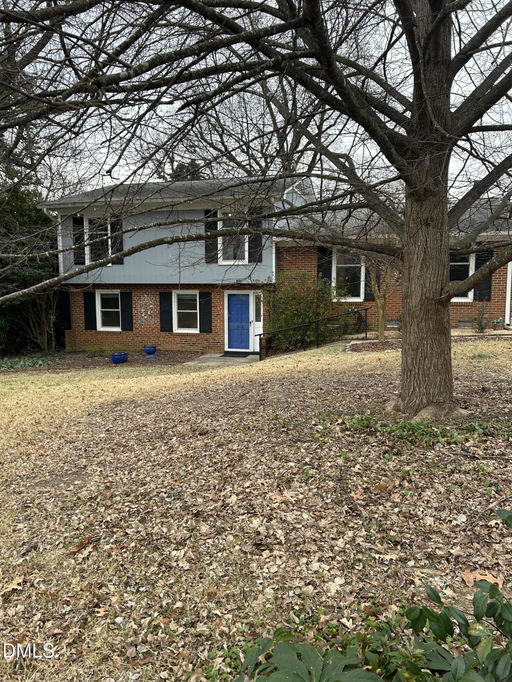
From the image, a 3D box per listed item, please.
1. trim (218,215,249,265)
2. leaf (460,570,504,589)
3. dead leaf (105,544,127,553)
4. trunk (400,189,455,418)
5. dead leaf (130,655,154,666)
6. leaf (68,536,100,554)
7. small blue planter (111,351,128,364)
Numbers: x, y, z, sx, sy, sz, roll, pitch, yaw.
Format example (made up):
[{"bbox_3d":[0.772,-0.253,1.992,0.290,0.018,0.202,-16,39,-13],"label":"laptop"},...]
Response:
[{"bbox_3d":[-0.737,-3.312,16.631,1.030,1.643,0.100,2,6,15],"label":"trim"},{"bbox_3d":[1.162,1.211,2.626,0.205,0.030,0.110,2,6,18],"label":"leaf"},{"bbox_3d":[-0.821,1.217,3.015,0.115,0.020,0.045,-3,7,-26],"label":"dead leaf"},{"bbox_3d":[2.053,-0.465,6.106,0.630,2.640,0.630,2,6,18],"label":"trunk"},{"bbox_3d":[-0.463,1.296,2.089,0.100,0.020,0.040,-3,7,-27],"label":"dead leaf"},{"bbox_3d":[-1.025,1.209,3.043,0.065,0.030,0.180,5,8,39],"label":"leaf"},{"bbox_3d":[-4.212,0.528,15.882,0.490,0.310,0.490,0,6,0],"label":"small blue planter"}]

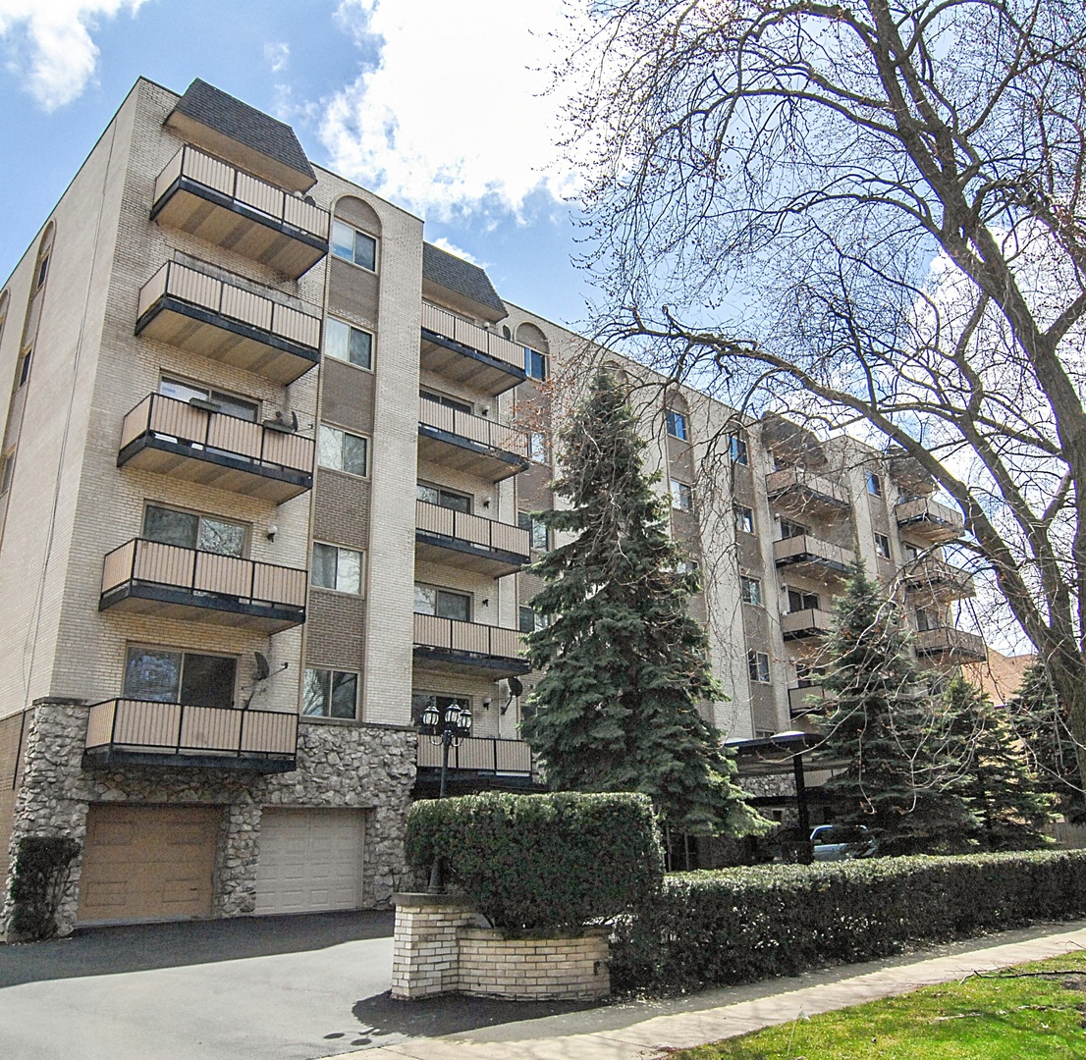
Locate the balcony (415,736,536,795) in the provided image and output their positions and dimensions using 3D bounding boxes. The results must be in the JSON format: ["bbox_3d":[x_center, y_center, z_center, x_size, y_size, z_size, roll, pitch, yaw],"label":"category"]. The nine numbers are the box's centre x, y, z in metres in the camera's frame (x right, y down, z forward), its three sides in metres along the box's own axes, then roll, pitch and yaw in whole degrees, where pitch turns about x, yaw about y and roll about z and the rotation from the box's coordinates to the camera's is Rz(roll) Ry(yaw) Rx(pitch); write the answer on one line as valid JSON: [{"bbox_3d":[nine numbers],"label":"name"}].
[{"bbox_3d":[-2.181,5.845,23.303,4.001,1.129,1.428,15,-25,-41],"label":"balcony"}]

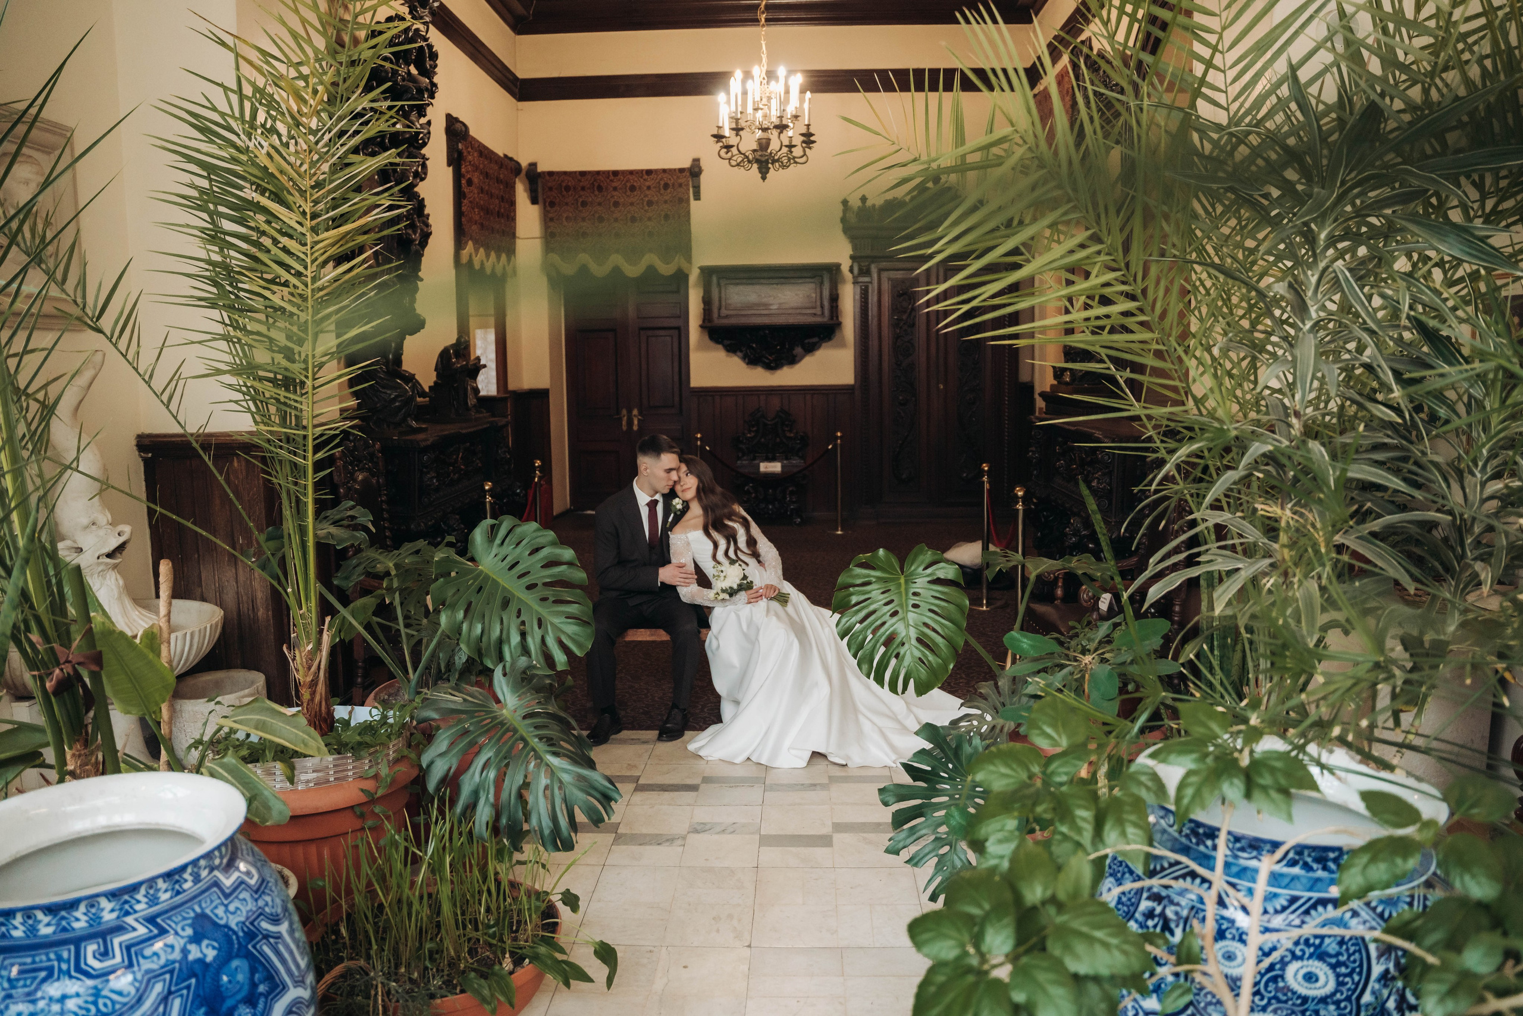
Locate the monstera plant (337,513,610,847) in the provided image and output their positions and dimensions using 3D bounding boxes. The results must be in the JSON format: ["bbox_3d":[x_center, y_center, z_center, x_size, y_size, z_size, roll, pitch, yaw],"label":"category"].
[{"bbox_3d":[-0.886,0.596,3.500,0.870,1.070,0.750,0,7,2],"label":"monstera plant"}]

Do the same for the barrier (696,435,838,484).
[{"bbox_3d":[0.080,-0.442,10.495,1.370,0.370,0.050,0,7,2],"label":"barrier"}]

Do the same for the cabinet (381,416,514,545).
[{"bbox_3d":[-2.298,0.078,7.309,0.720,1.220,1.950,0,7,2],"label":"cabinet"}]

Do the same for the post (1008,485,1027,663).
[{"bbox_3d":[1.405,0.352,5.806,0.310,0.980,0.310,0,7,2],"label":"post"}]

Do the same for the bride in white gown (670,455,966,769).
[{"bbox_3d":[0.297,0.402,4.663,1.280,1.200,0.900,1,7,9],"label":"bride in white gown"}]

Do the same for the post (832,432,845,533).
[{"bbox_3d":[0.772,-0.249,10.504,0.310,0.980,0.310,0,7,2],"label":"post"}]

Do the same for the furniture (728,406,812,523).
[{"bbox_3d":[0.076,-0.453,11.210,0.800,1.220,0.500,0,7,2],"label":"furniture"}]

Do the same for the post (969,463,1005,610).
[{"bbox_3d":[1.515,0.175,7.162,0.310,0.980,0.310,0,7,2],"label":"post"}]

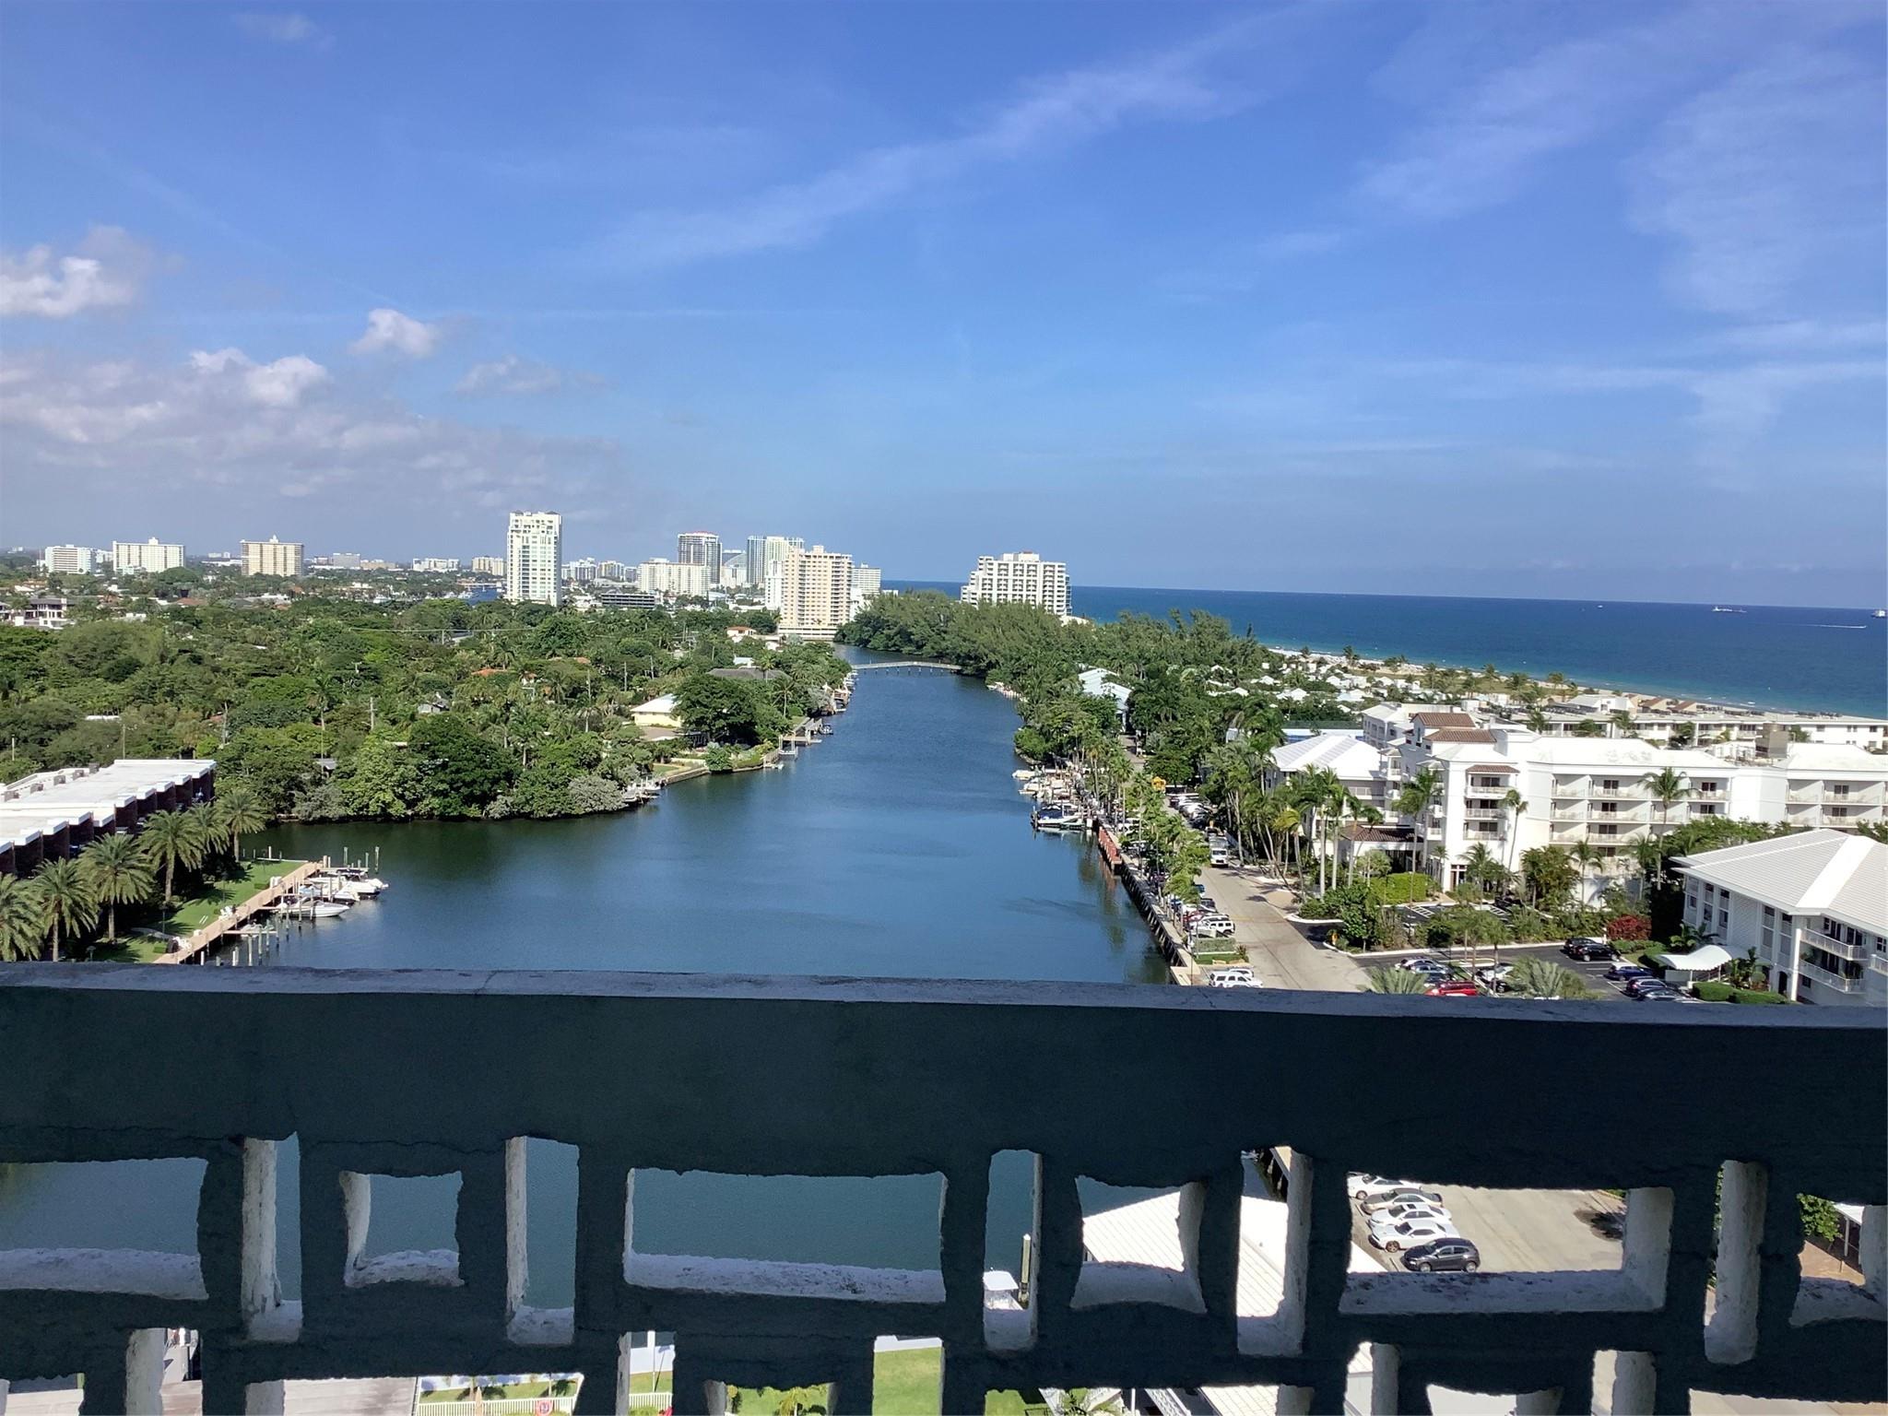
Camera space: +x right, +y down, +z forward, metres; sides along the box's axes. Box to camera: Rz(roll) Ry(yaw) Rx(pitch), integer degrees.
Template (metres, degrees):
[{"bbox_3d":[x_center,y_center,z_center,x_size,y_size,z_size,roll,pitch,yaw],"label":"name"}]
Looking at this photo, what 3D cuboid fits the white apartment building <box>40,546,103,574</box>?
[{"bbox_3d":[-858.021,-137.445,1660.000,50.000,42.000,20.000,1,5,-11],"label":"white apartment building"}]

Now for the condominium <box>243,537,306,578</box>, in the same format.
[{"bbox_3d":[-758.135,-161.481,1910.000,58.000,57.000,20.000,1,4,-9],"label":"condominium"}]

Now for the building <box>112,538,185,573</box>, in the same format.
[{"bbox_3d":[-1031.718,-188.920,2194.284,89.000,57.000,20.000,1,5,-12],"label":"building"}]

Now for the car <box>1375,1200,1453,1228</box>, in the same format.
[{"bbox_3d":[28.978,31.629,104.765,4.800,1.460,1.840,1,4,-4],"label":"car"}]

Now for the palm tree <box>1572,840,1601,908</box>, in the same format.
[{"bbox_3d":[81.396,21.075,213.790,4.200,8.800,4.200,2,4,0],"label":"palm tree"}]

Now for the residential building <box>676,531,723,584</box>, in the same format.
[{"bbox_3d":[-356.629,-208.605,2462.050,60.000,94.000,42.000,1,4,-4],"label":"residential building"}]

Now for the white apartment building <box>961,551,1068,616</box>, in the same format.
[{"bbox_3d":[41.041,-61.778,970.000,63.000,50.000,28.000,2,4,4],"label":"white apartment building"}]

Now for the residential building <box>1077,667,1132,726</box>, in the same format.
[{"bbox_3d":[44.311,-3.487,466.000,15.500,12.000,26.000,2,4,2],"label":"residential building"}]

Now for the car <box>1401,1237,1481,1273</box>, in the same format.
[{"bbox_3d":[29.290,32.006,99.372,4.300,1.570,1.800,1,4,-4],"label":"car"}]

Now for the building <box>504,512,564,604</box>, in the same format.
[{"bbox_3d":[-282.283,-96.183,1161.678,35.000,75.000,26.000,1,4,-7],"label":"building"}]

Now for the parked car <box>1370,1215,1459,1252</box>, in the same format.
[{"bbox_3d":[26.821,29.993,96.490,4.950,1.440,1.920,1,4,-5],"label":"parked car"}]

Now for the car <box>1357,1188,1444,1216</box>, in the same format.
[{"bbox_3d":[27.329,29.621,101.464,4.680,1.440,1.840,1,4,-5],"label":"car"}]

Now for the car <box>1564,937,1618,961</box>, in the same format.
[{"bbox_3d":[66.650,24.988,174.299,4.850,1.680,1.950,1,4,-8],"label":"car"}]

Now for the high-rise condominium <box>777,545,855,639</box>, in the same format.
[{"bbox_3d":[-77.353,-68.668,1012.897,43.000,56.000,24.000,1,4,-3],"label":"high-rise condominium"}]

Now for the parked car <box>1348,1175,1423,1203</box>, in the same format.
[{"bbox_3d":[26.997,29.386,104.567,4.780,1.410,1.860,1,4,-5],"label":"parked car"}]

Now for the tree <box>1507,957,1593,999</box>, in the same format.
[{"bbox_3d":[55.837,26.090,156.953,7.000,6.000,7.000,2,4,0],"label":"tree"}]

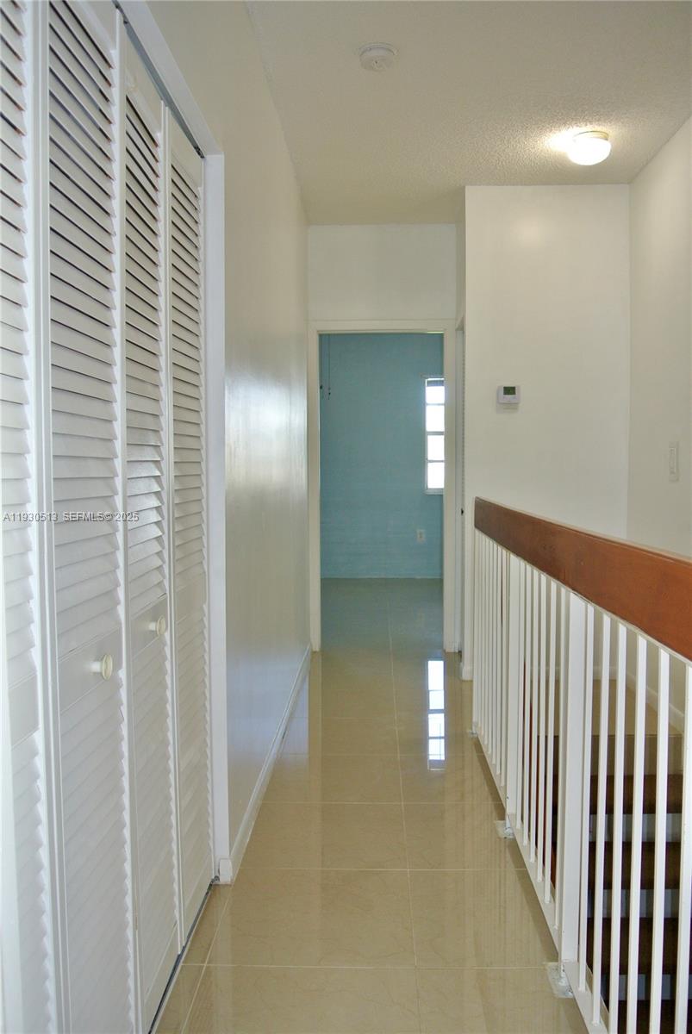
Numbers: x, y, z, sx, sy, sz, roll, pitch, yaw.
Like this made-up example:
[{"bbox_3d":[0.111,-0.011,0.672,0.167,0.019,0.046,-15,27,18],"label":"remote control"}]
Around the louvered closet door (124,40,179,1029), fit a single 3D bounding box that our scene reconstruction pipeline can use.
[{"bbox_3d":[-0.426,0.056,1.680,0.032,2.000,0.348,0,3,1],"label":"louvered closet door"}]

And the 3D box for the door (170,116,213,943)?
[{"bbox_3d":[-0.411,0.035,2.046,0.032,2.000,0.348,0,3,4],"label":"door"}]

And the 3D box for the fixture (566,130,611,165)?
[{"bbox_3d":[1.118,-1.699,3.704,0.205,0.122,0.205,0,3,2],"label":"fixture"}]

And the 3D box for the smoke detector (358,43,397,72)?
[{"bbox_3d":[0.117,-1.682,2.941,0.140,0.043,0.140,0,3,2],"label":"smoke detector"}]

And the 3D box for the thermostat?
[{"bbox_3d":[0.883,-0.668,4.368,0.121,0.101,0.032,0,3,2],"label":"thermostat"}]

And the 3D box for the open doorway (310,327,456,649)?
[{"bbox_3d":[0.242,-0.183,5.179,0.940,2.110,0.140,0,3,2],"label":"open doorway"}]

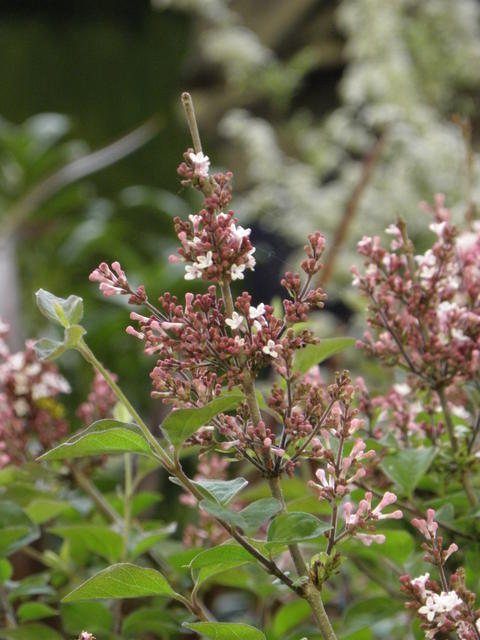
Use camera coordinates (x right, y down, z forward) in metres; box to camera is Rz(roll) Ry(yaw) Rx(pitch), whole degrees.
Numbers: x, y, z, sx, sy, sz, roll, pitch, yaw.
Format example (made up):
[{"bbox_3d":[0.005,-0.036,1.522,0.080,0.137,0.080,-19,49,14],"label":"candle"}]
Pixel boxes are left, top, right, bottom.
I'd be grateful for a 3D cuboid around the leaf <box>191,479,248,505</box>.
[{"bbox_3d":[-0.009,0.080,1.890,0.025,0.012,0.020,0,6,0],"label":"leaf"}]

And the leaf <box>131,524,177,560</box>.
[{"bbox_3d":[-0.044,0.113,2.060,0.023,0.016,0.020,0,6,0],"label":"leaf"}]

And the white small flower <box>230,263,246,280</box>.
[{"bbox_3d":[-0.001,-0.026,2.190,0.008,0.009,0.007,-1,8,-10],"label":"white small flower"}]

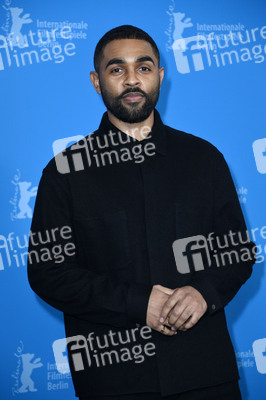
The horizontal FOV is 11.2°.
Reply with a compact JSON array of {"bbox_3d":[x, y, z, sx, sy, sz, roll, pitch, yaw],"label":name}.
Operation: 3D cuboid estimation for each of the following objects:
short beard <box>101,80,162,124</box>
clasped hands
[{"bbox_3d":[-0.007,-0.235,3.230,0.140,0.100,0.100,-2,-2,-7],"label":"short beard"},{"bbox_3d":[0.101,0.251,3.080,0.137,0.118,0.100,-2,0,-12],"label":"clasped hands"}]

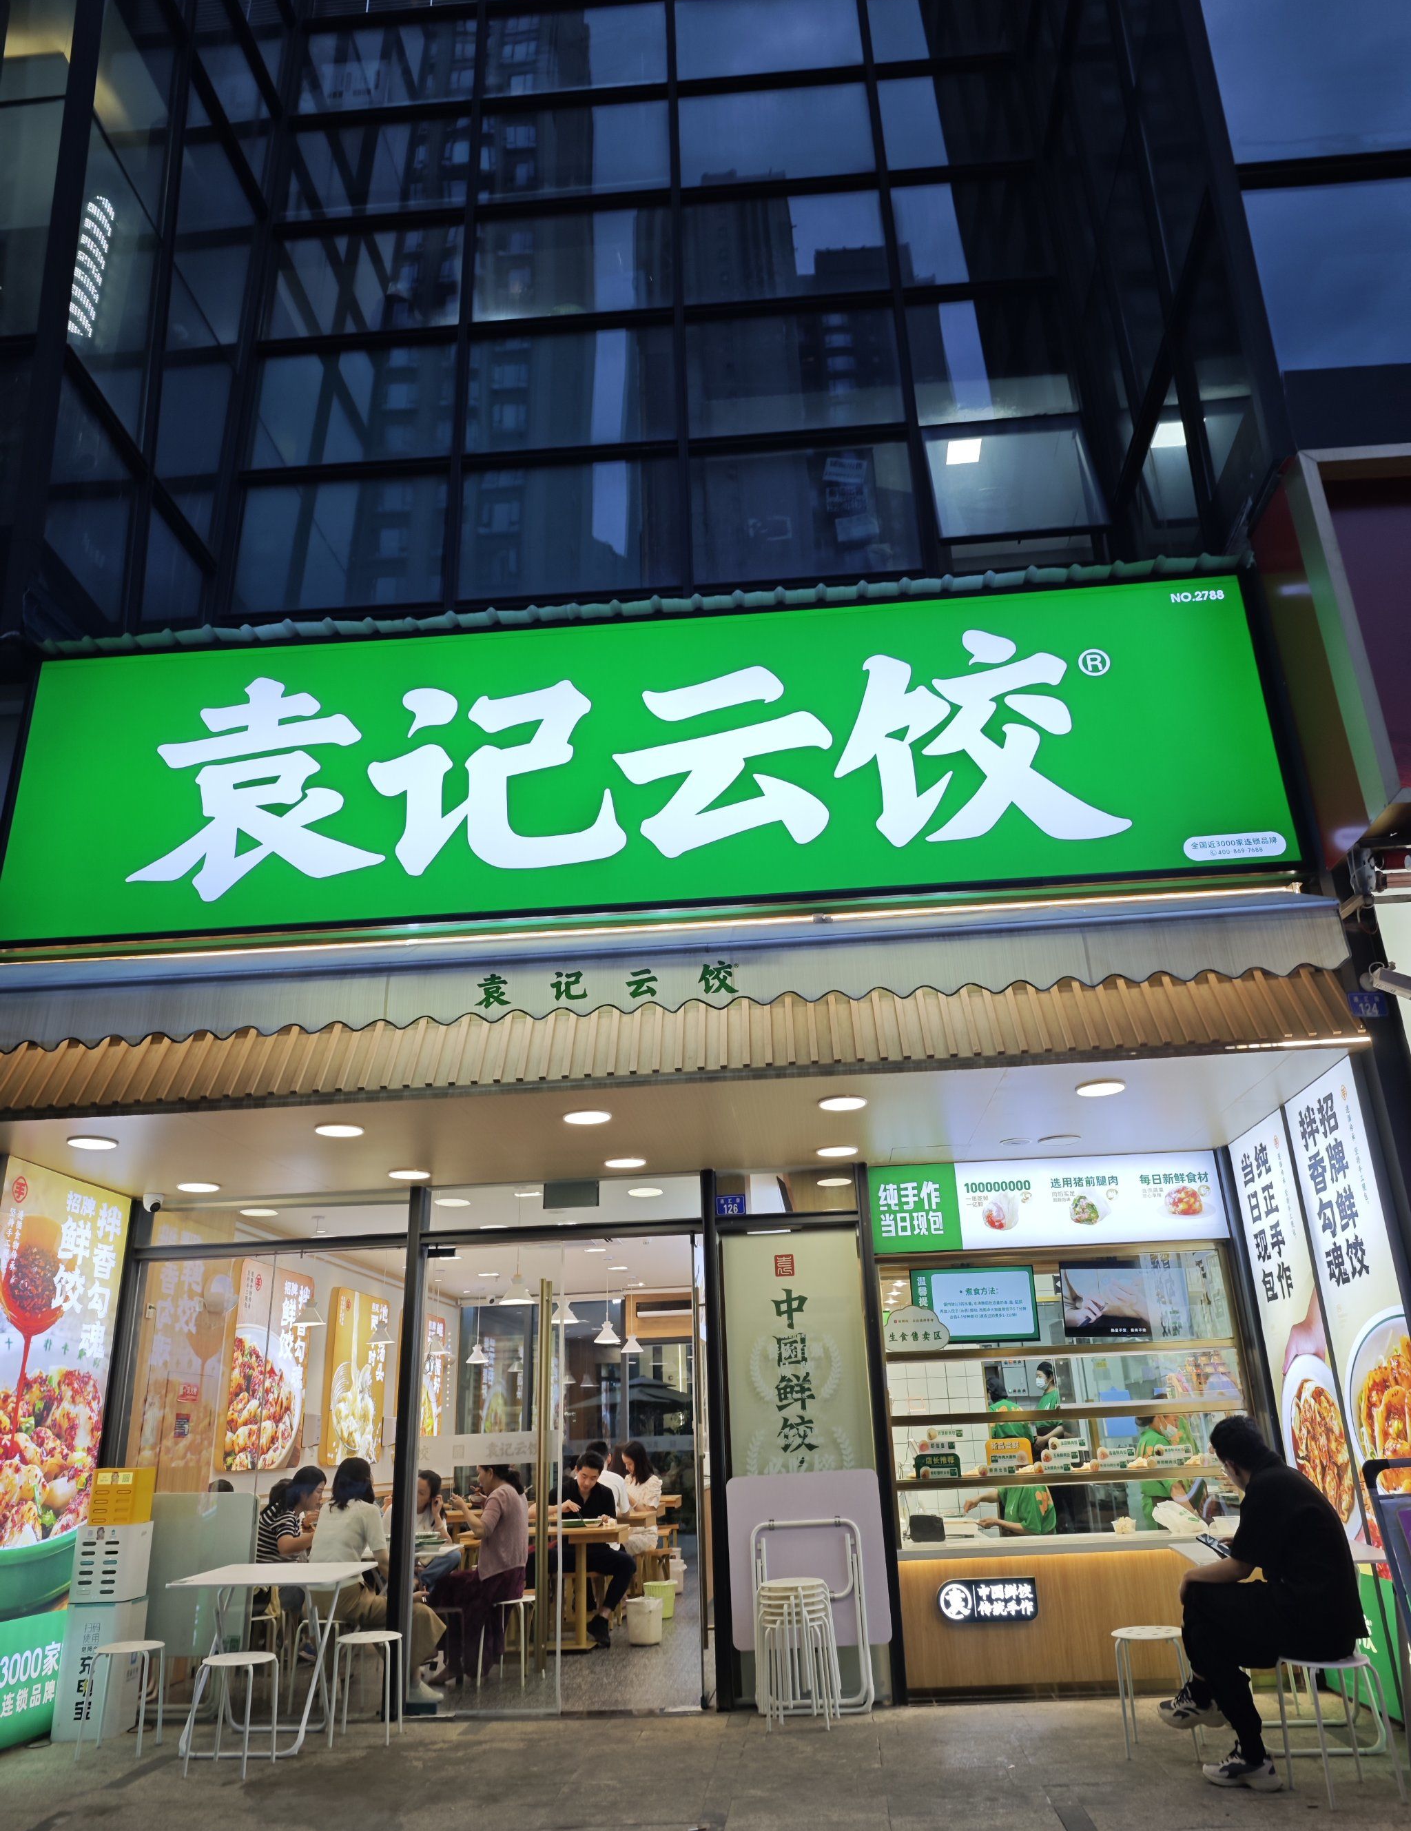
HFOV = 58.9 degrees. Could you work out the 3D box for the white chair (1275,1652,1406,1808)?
[{"bbox_3d":[2.512,3.239,4.985,0.340,0.460,0.340,0,-21,-5],"label":"white chair"}]

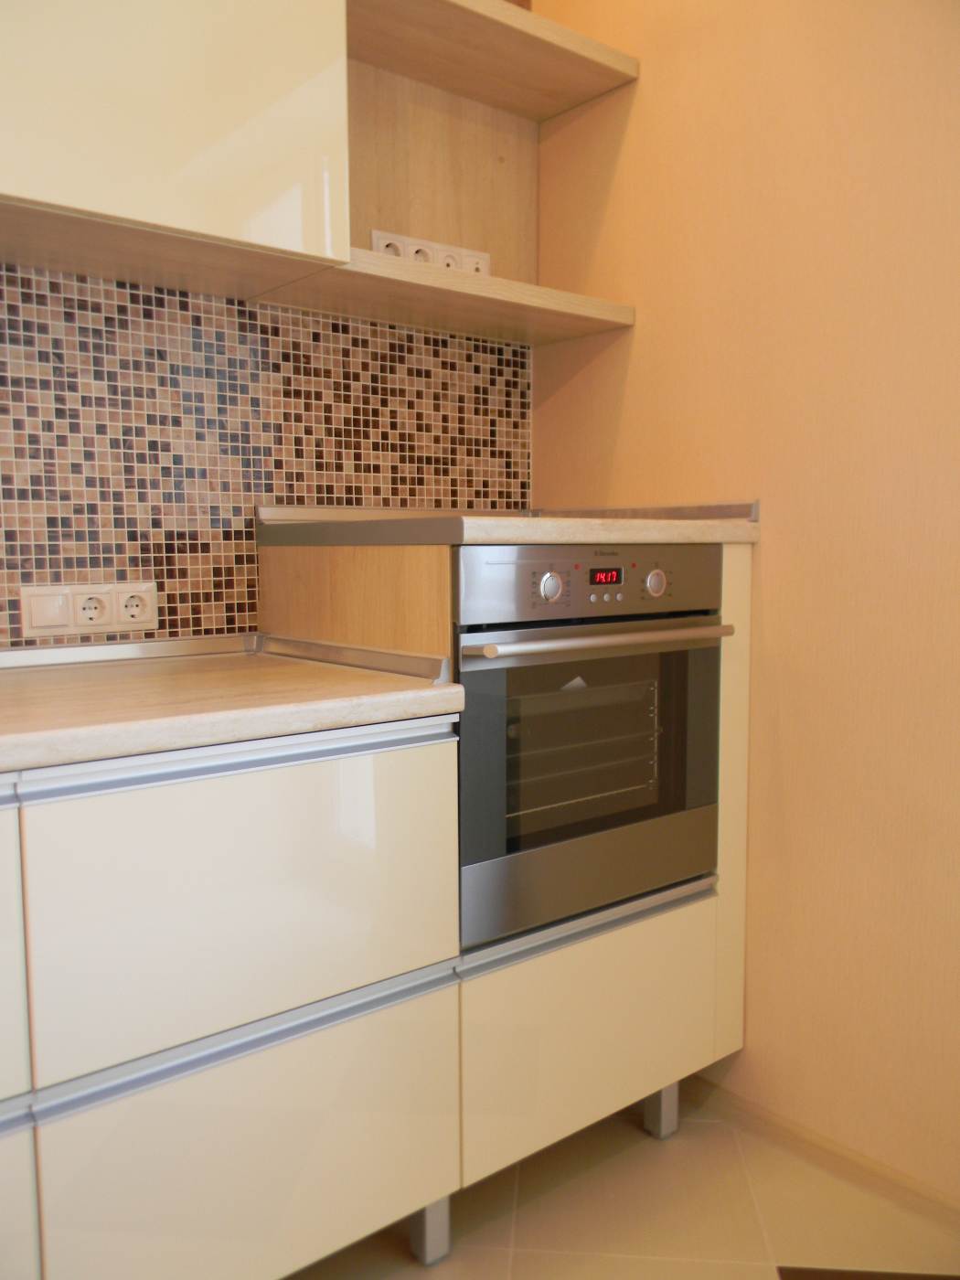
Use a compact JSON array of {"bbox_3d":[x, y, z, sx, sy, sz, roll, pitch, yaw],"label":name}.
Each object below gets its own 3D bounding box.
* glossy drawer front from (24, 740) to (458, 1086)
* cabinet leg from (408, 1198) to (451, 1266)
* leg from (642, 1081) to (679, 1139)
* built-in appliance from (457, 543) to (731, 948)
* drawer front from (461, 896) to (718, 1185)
[{"bbox_3d":[-0.269,0.325,1.336,0.600,0.321,0.019,-4,6,-39],"label":"glossy drawer front"},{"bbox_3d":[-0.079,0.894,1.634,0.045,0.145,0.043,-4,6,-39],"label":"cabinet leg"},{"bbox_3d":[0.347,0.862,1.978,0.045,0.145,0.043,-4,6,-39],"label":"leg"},{"bbox_3d":[0.050,0.129,1.883,0.596,0.595,0.570,-4,6,-39],"label":"built-in appliance"},{"bbox_3d":[0.201,0.648,1.746,0.597,0.324,0.019,-4,6,-39],"label":"drawer front"}]

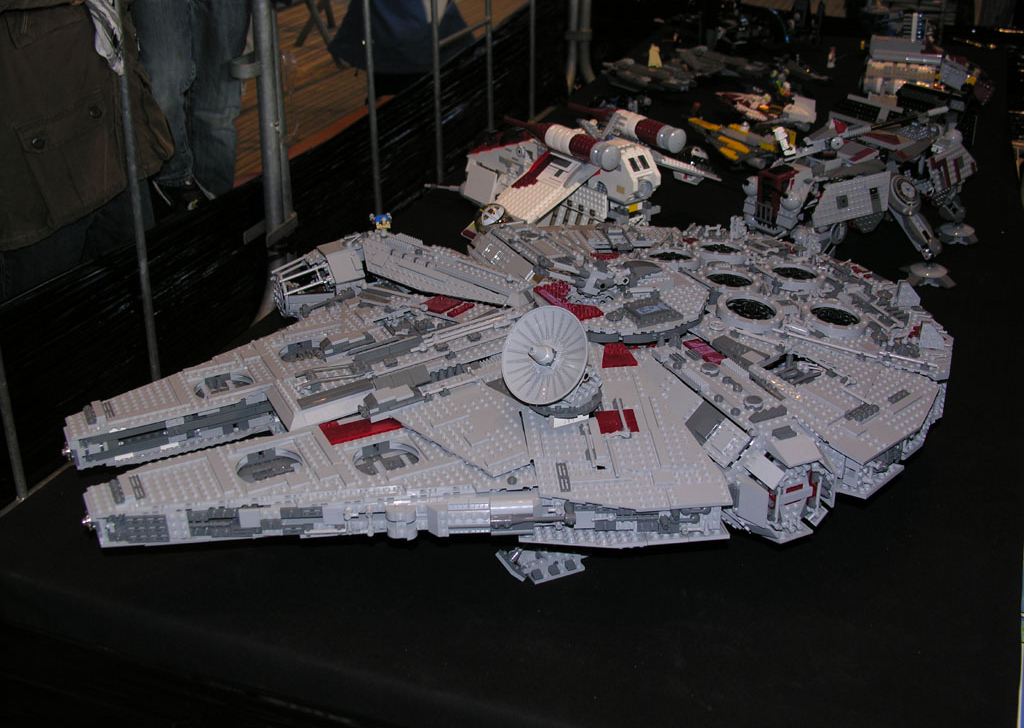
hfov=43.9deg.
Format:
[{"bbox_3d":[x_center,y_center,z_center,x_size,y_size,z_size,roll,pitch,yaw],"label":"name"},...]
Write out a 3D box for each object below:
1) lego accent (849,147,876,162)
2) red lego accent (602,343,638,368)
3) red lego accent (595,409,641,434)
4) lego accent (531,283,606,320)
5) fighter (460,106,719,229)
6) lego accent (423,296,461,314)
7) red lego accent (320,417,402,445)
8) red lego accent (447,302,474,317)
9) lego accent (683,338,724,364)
[{"bbox_3d":[0.449,-0.268,1.630,0.042,0.005,0.013,-18,33,-30],"label":"lego accent"},{"bbox_3d":[0.094,-0.007,1.105,0.032,0.005,0.036,-4,37,-4],"label":"red lego accent"},{"bbox_3d":[0.086,0.048,1.032,0.032,0.005,0.030,-4,37,-4],"label":"red lego accent"},{"bbox_3d":[0.053,-0.056,1.156,0.037,0.006,0.076,-13,30,-22],"label":"lego accent"},{"bbox_3d":[0.077,-0.268,1.739,0.390,0.185,0.380,-19,34,-32],"label":"fighter"},{"bbox_3d":[-0.069,-0.056,1.241,0.033,0.005,0.031,13,31,40],"label":"lego accent"},{"bbox_3d":[-0.129,0.054,1.085,0.064,0.005,0.037,-14,32,-22],"label":"red lego accent"},{"bbox_3d":[-0.049,-0.051,1.221,0.009,0.005,0.032,13,31,40],"label":"red lego accent"},{"bbox_3d":[0.165,-0.011,1.092,0.016,0.005,0.045,-13,30,-22],"label":"lego accent"}]

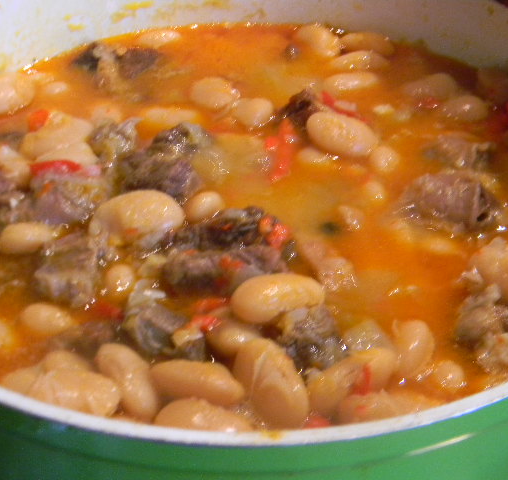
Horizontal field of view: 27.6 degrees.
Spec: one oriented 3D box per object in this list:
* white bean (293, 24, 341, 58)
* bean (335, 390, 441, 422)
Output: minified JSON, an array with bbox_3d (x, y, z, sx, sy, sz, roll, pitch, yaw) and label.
[{"bbox_3d":[0.024,-0.077,0.402,0.015,0.012,0.024,-22,43,-25],"label":"white bean"},{"bbox_3d":[0.033,0.042,0.252,0.025,0.010,0.013,-5,39,-6],"label":"bean"}]

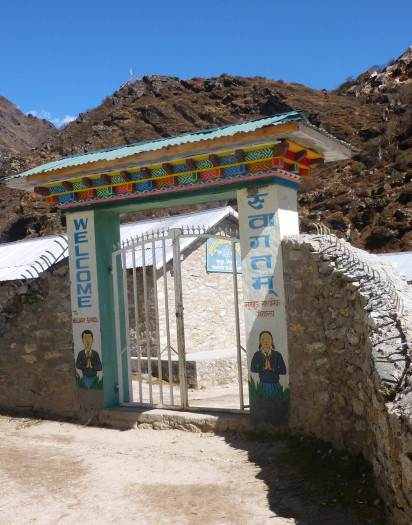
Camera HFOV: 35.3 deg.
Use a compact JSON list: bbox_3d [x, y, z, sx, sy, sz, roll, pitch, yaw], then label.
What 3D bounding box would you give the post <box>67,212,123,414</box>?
[{"bbox_3d":[-1.415,0.631,8.541,0.459,2.555,0.534,-5,-3,30],"label":"post"}]

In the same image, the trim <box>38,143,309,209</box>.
[{"bbox_3d":[-0.450,-0.958,8.011,3.378,0.315,0.840,-5,-3,30],"label":"trim"}]

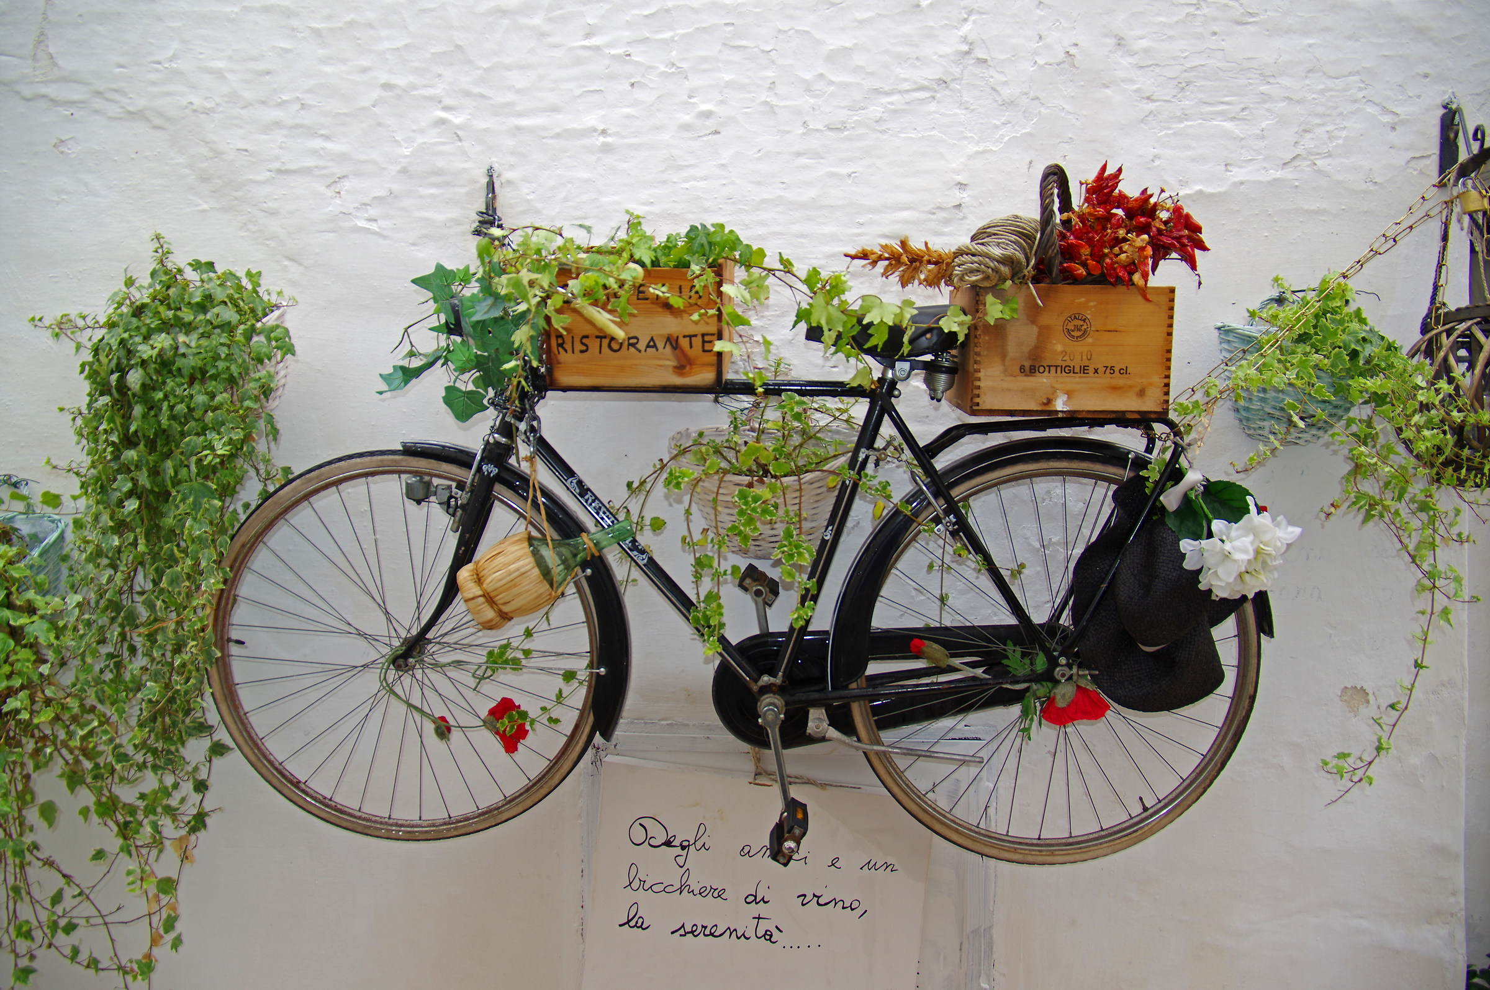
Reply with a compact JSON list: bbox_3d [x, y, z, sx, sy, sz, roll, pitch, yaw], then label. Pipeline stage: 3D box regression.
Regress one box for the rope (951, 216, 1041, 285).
[{"bbox_3d":[0.409,-0.399,1.620,0.135,0.115,0.135,0,7,0],"label":"rope"}]

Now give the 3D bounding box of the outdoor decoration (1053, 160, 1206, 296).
[{"bbox_3d":[0.632,-0.441,1.650,0.250,0.210,0.200,0,7,0],"label":"outdoor decoration"}]

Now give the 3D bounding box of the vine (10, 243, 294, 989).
[{"bbox_3d":[-1.066,0.224,1.770,0.450,1.300,0.320,0,7,0],"label":"vine"}]

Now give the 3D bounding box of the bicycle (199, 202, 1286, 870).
[{"bbox_3d":[-0.011,0.116,1.664,1.800,1.030,0.520,2,7,1],"label":"bicycle"}]

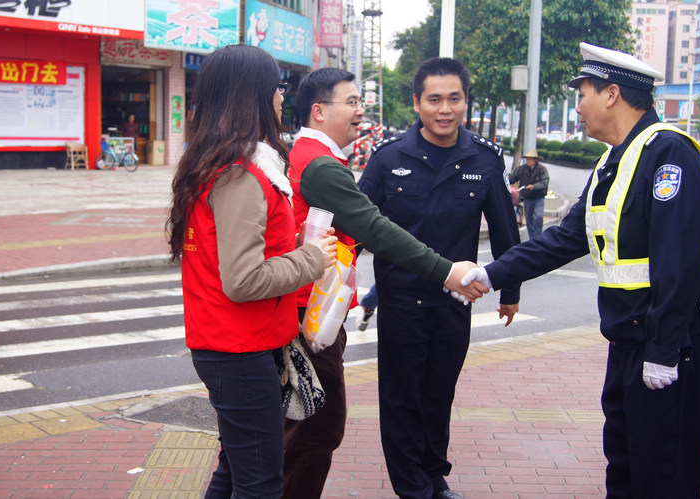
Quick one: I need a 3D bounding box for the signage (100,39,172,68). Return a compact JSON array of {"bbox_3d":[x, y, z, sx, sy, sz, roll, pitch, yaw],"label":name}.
[{"bbox_3d":[-6.039,-5.600,26.500,2.250,0.900,0.150,-6,10,-42],"label":"signage"}]

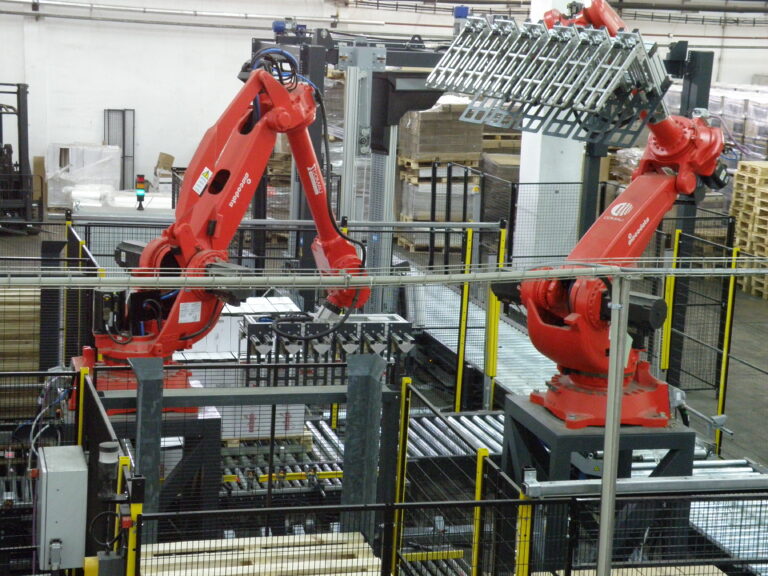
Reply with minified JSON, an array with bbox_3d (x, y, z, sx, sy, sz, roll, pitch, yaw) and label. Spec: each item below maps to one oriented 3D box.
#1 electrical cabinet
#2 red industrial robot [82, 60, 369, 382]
[{"bbox_3d":[-1.490,1.001,6.530,0.205,0.450,0.370,0,10,-17],"label":"electrical cabinet"},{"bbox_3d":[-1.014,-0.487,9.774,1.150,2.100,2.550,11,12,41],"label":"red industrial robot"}]

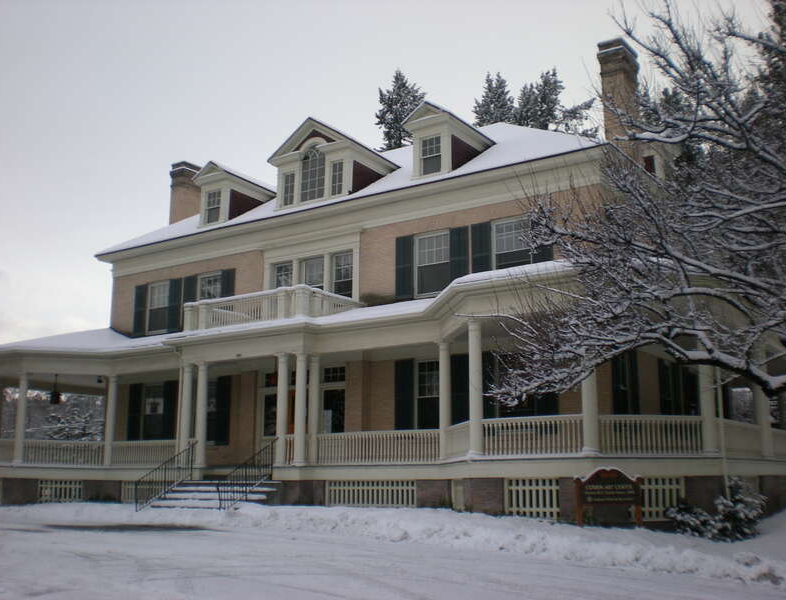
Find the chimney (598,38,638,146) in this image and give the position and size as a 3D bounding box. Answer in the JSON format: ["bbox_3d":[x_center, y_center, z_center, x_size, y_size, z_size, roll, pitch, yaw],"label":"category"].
[{"bbox_3d":[6.263,-5.513,24.331,0.718,3.116,1.042,-8,-15,33],"label":"chimney"}]

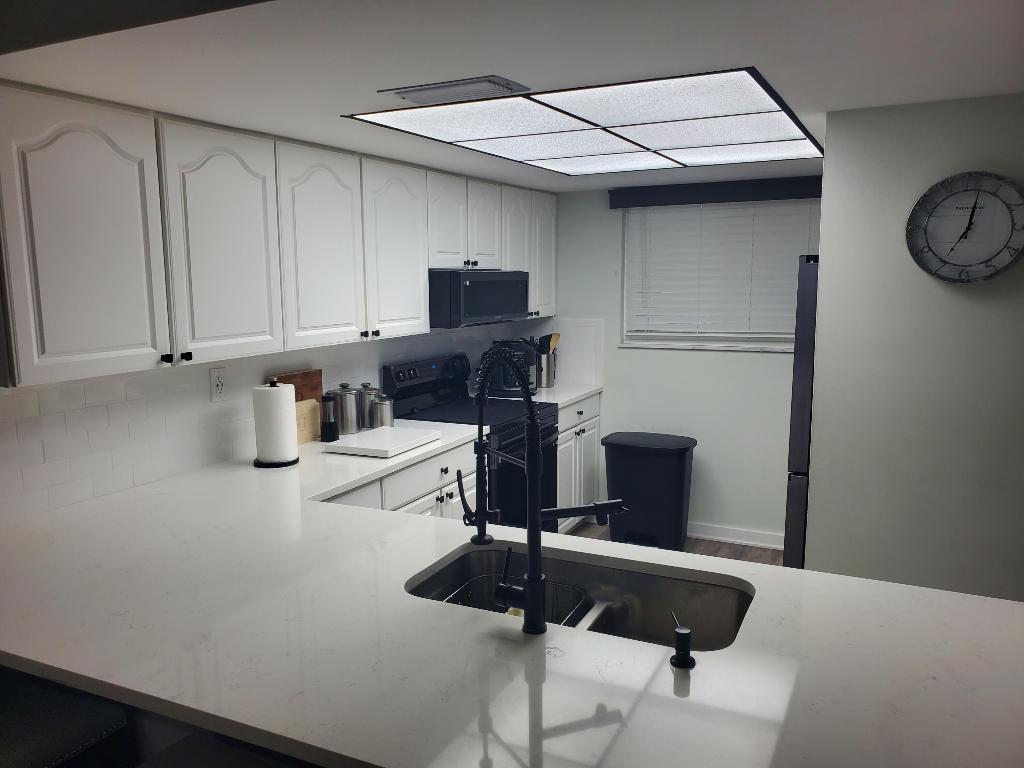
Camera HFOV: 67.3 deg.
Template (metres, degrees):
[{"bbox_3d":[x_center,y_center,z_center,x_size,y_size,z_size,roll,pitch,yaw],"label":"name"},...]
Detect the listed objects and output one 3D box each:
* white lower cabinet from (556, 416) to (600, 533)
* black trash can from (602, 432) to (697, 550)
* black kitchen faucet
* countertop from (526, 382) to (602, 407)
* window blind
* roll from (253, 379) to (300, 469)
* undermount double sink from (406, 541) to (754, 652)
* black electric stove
[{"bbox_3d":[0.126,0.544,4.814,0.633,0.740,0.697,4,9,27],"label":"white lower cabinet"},{"bbox_3d":[0.826,0.649,4.628,0.495,0.638,0.375,4,9,27],"label":"black trash can"},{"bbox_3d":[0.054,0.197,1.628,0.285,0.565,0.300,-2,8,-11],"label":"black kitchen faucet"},{"bbox_3d":[0.130,0.058,4.739,0.653,0.039,0.709,4,9,27],"label":"countertop"},{"bbox_3d":[1.212,-0.654,4.468,1.207,0.850,0.055,4,9,27],"label":"window blind"},{"bbox_3d":[-0.902,0.144,2.927,0.156,0.322,0.156,-1,8,0],"label":"roll"},{"bbox_3d":[0.161,0.580,1.765,0.735,0.225,0.410,4,9,27],"label":"undermount double sink"},{"bbox_3d":[-0.187,0.463,4.115,0.673,1.168,0.772,4,9,27],"label":"black electric stove"}]

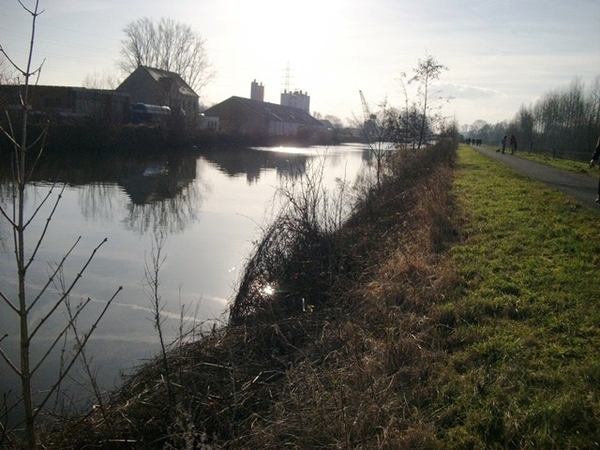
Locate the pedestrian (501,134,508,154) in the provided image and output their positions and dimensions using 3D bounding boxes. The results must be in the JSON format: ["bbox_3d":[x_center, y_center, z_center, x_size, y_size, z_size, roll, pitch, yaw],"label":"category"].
[{"bbox_3d":[18.091,-7.058,49.000,0.470,1.700,0.520,2,10,-6],"label":"pedestrian"}]

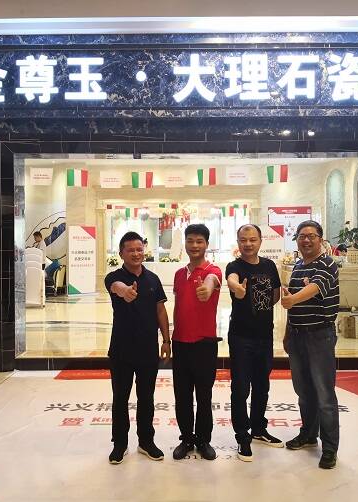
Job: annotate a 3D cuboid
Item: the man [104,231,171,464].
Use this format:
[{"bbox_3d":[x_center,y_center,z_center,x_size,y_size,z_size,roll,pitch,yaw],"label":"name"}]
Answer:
[{"bbox_3d":[-0.290,0.695,3.765,0.490,1.674,0.560,0,1,-9],"label":"man"}]

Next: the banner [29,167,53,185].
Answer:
[{"bbox_3d":[-2.413,-1.310,9.100,0.390,0.300,0.010,0,1,0],"label":"banner"}]

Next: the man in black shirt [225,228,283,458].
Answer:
[{"bbox_3d":[0.575,0.669,3.828,0.430,1.724,0.560,0,1,-3],"label":"man in black shirt"}]

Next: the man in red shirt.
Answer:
[{"bbox_3d":[0.119,0.668,3.801,0.420,1.726,0.560,0,1,7],"label":"man in red shirt"}]

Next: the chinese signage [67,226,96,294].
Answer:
[{"bbox_3d":[-2.475,0.257,13.400,0.720,1.770,0.080,0,1,-9],"label":"chinese signage"}]

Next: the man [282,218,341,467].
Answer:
[{"bbox_3d":[0.970,0.655,3.806,0.480,1.751,0.520,0,1,17],"label":"man"}]

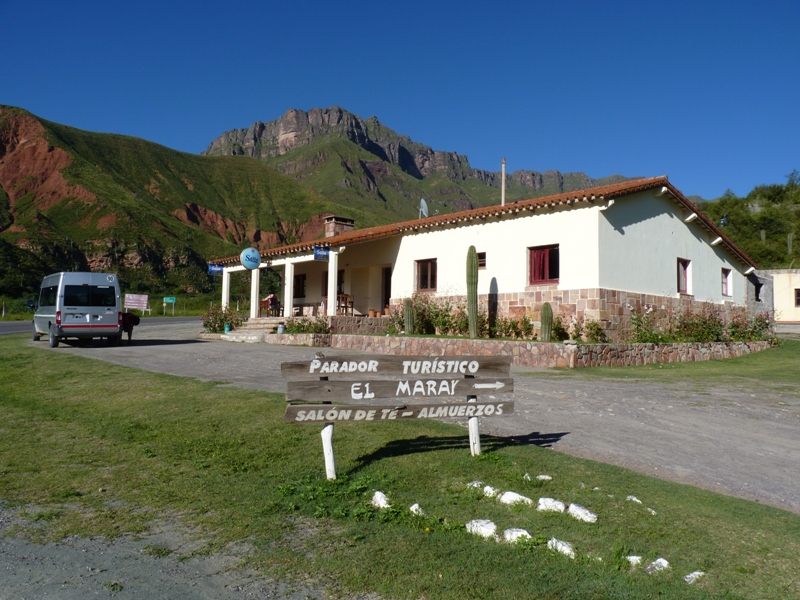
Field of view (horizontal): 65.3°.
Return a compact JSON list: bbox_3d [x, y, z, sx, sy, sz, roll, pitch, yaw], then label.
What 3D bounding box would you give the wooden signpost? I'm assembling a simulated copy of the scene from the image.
[{"bbox_3d":[0.035,1.075,5.800,2.230,1.070,0.150,2,-4,-17],"label":"wooden signpost"}]

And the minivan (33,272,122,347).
[{"bbox_3d":[-11.844,0.406,22.768,2.020,2.430,5.500,3,-3,-37],"label":"minivan"}]

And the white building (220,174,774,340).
[{"bbox_3d":[3.233,-0.888,27.044,16.104,5.410,17.811,4,-5,-44],"label":"white building"}]

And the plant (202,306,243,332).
[{"bbox_3d":[-7.493,0.817,26.355,1.200,1.120,1.800,4,-5,-44],"label":"plant"}]

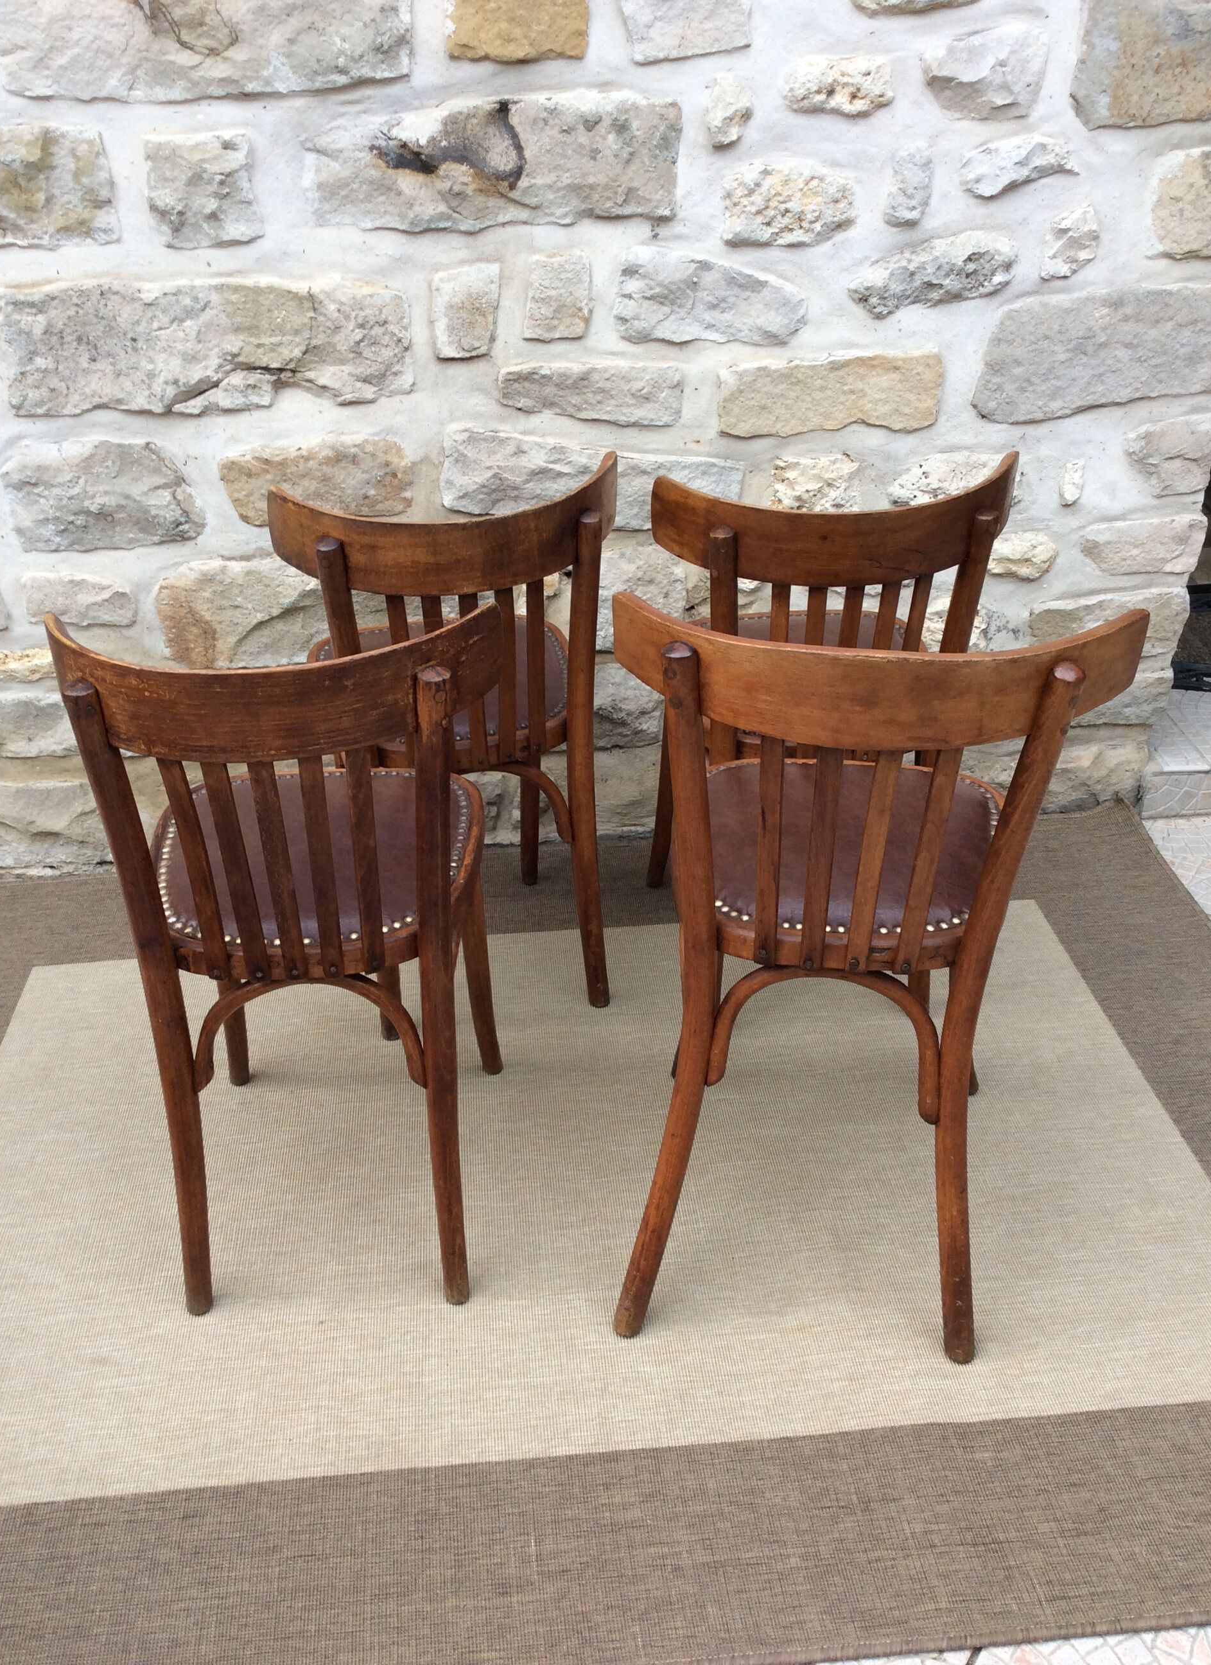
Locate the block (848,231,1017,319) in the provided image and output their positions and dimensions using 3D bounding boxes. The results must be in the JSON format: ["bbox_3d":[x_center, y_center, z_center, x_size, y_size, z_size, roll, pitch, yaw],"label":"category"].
[{"bbox_3d":[0.513,-0.904,2.473,0.276,0.131,0.092,-4,28,-5],"label":"block"}]

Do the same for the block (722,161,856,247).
[{"bbox_3d":[0.277,-0.985,2.398,0.210,0.123,0.086,-4,28,-5],"label":"block"}]

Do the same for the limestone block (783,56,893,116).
[{"bbox_3d":[0.344,-1.127,2.318,0.169,0.082,0.060,-4,28,-5],"label":"limestone block"}]

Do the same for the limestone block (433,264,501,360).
[{"bbox_3d":[-0.220,-0.824,2.411,0.106,0.141,0.074,-4,28,-5],"label":"limestone block"}]

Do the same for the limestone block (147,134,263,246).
[{"bbox_3d":[-0.614,-0.984,2.353,0.164,0.161,0.099,-3,27,-5],"label":"limestone block"}]

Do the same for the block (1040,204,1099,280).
[{"bbox_3d":[0.732,-0.950,2.464,0.096,0.113,0.068,-4,28,-5],"label":"block"}]

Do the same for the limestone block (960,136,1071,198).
[{"bbox_3d":[0.603,-0.983,2.266,0.176,0.086,0.060,-4,29,-5],"label":"limestone block"}]

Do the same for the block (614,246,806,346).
[{"bbox_3d":[0.166,-0.876,2.493,0.313,0.152,0.099,-3,27,-5],"label":"block"}]

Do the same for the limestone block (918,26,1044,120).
[{"bbox_3d":[0.574,-1.182,2.384,0.197,0.125,0.099,-3,27,-5],"label":"limestone block"}]

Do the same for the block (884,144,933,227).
[{"bbox_3d":[0.443,-0.954,2.263,0.072,0.113,0.060,-4,29,-5],"label":"block"}]

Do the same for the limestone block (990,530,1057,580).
[{"bbox_3d":[0.717,-0.495,2.694,0.134,0.087,0.061,-4,28,-5],"label":"limestone block"}]

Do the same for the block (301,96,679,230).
[{"bbox_3d":[-0.165,-0.970,2.213,0.532,0.183,0.120,-4,29,-5],"label":"block"}]

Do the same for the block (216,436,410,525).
[{"bbox_3d":[-0.449,-0.552,2.395,0.296,0.148,0.100,-4,29,-5],"label":"block"}]

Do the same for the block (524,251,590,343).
[{"bbox_3d":[-0.080,-0.862,2.467,0.112,0.132,0.089,-3,27,-5],"label":"block"}]

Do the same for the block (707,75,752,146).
[{"bbox_3d":[0.175,-1.029,2.188,0.067,0.092,0.060,-4,29,-5],"label":"block"}]

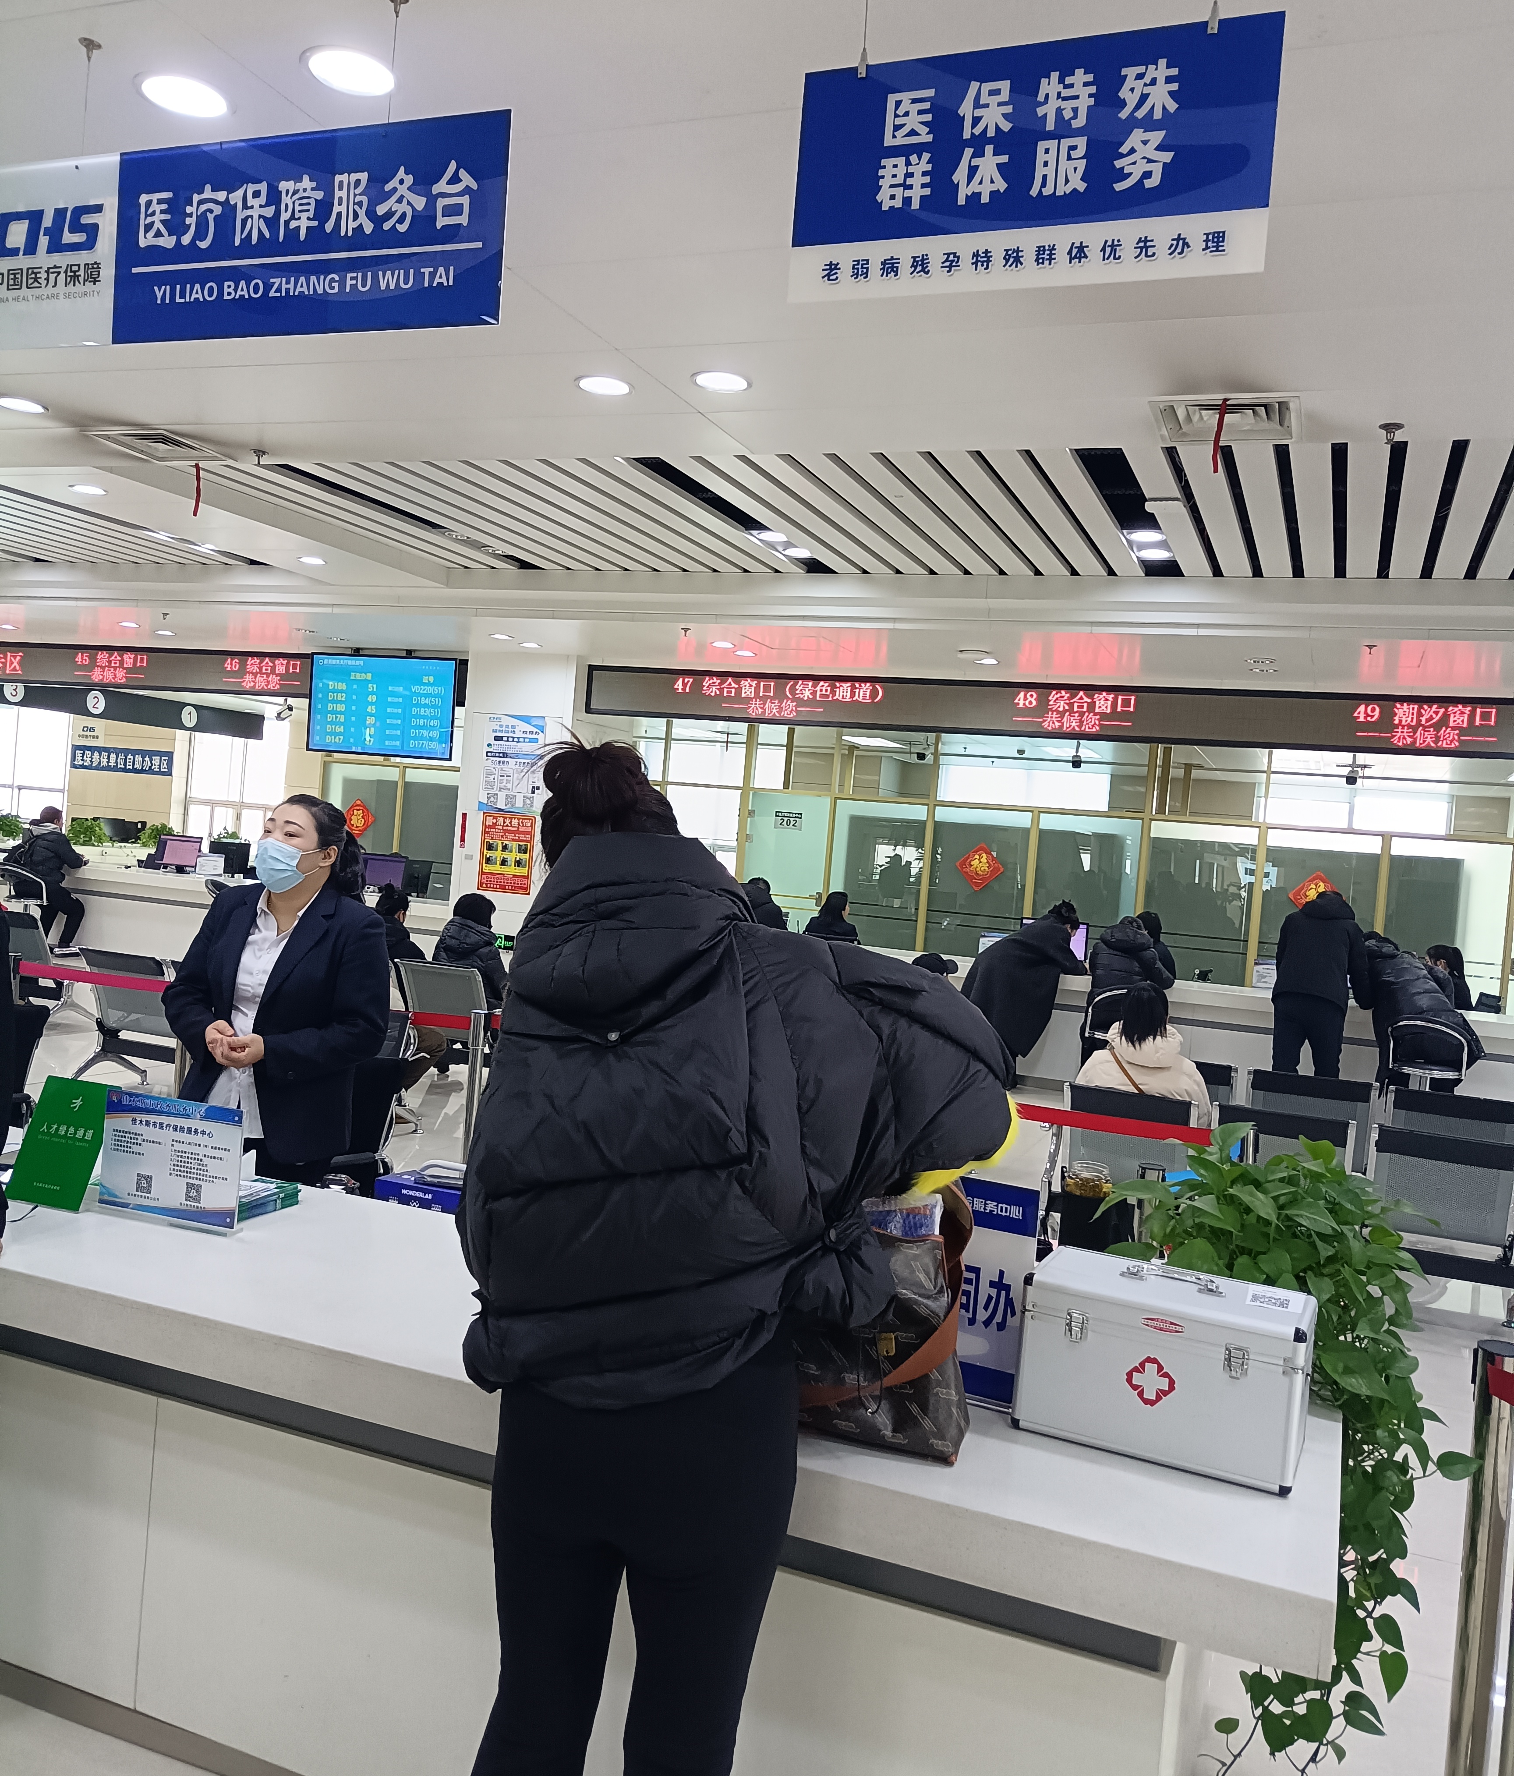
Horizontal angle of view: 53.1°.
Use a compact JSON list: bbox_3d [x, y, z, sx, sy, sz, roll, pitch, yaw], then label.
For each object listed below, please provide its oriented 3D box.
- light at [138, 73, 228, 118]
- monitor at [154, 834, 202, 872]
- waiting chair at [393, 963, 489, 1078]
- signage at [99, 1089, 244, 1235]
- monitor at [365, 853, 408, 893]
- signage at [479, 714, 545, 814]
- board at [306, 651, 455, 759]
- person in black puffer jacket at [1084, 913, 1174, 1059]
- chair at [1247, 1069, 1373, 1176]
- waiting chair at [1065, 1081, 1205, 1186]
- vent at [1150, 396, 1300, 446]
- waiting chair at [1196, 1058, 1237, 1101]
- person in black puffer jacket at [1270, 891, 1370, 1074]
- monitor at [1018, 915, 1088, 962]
[{"bbox_3d":[-1.115,-1.543,2.954,0.178,0.030,0.178,5,1,21],"label":"light"},{"bbox_3d":[-5.447,-0.310,14.287,0.500,0.351,0.190,5,1,22],"label":"monitor"},{"bbox_3d":[-1.649,0.794,8.337,0.540,0.770,0.570,5,1,22],"label":"waiting chair"},{"bbox_3d":[-1.049,0.486,2.718,0.300,0.220,0.050,5,1,19],"label":"signage"},{"bbox_3d":[-3.284,-0.122,13.423,0.480,0.341,0.190,5,1,22],"label":"monitor"},{"bbox_3d":[-1.886,-0.948,11.697,0.530,0.745,0.015,6,1,21],"label":"signage"},{"bbox_3d":[-3.110,-1.505,12.581,1.450,0.830,0.080,5,4,21],"label":"board"},{"bbox_3d":[2.440,0.812,9.989,0.560,1.220,0.680,6,1,27],"label":"person in black puffer jacket"},{"bbox_3d":[2.530,1.244,6.947,0.540,0.800,0.630,5,1,23],"label":"chair"},{"bbox_3d":[1.442,1.117,5.812,0.500,0.750,0.640,6,1,21],"label":"waiting chair"},{"bbox_3d":[1.404,-1.381,4.507,0.420,0.040,0.440,6,1,21],"label":"vent"},{"bbox_3d":[1.940,1.132,7.067,0.520,0.750,0.640,6,1,21],"label":"waiting chair"},{"bbox_3d":[3.609,0.792,9.728,0.560,1.590,0.460,5,1,22],"label":"person in black puffer jacket"},{"bbox_3d":[2.239,0.443,11.465,0.510,0.380,0.160,5,1,21],"label":"monitor"}]

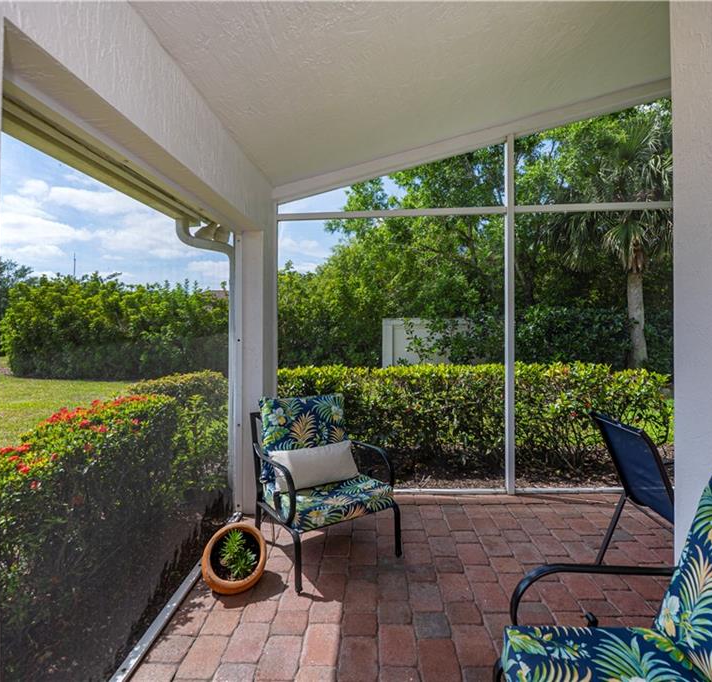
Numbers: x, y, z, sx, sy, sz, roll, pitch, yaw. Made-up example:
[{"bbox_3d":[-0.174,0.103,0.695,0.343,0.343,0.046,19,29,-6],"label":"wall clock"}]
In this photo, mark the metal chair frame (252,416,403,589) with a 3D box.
[{"bbox_3d":[-0.205,0.877,2.473,0.655,0.785,0.735,-2,3,-33],"label":"metal chair frame"}]

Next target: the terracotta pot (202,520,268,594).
[{"bbox_3d":[-0.635,1.174,2.110,0.320,0.215,0.320,9,37,-7],"label":"terracotta pot"}]

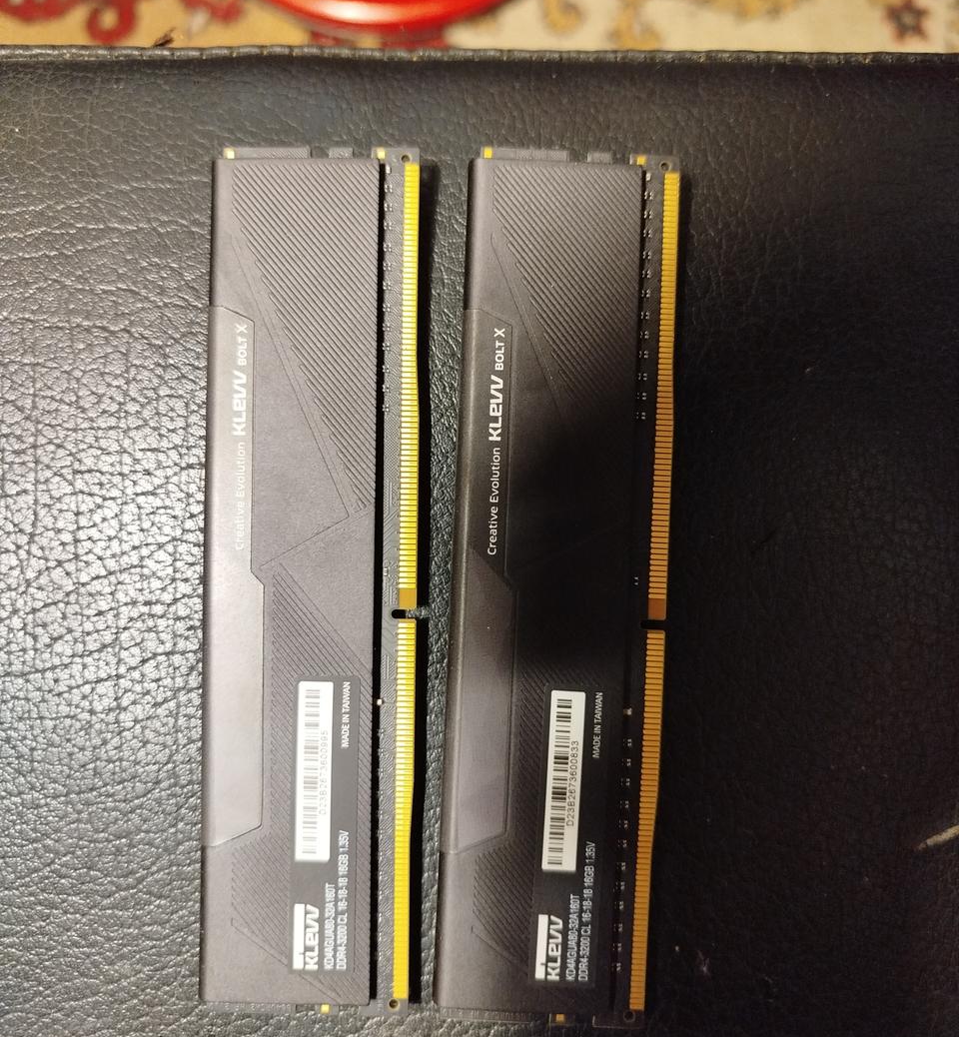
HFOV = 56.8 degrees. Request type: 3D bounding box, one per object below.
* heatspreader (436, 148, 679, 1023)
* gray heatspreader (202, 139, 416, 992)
[{"bbox_3d":[0.012,0.010,0.136,0.032,0.007,0.133,3,89,1],"label":"heatspreader"},{"bbox_3d":[-0.026,0.009,0.137,0.032,0.007,0.133,1,89,2],"label":"gray heatspreader"}]

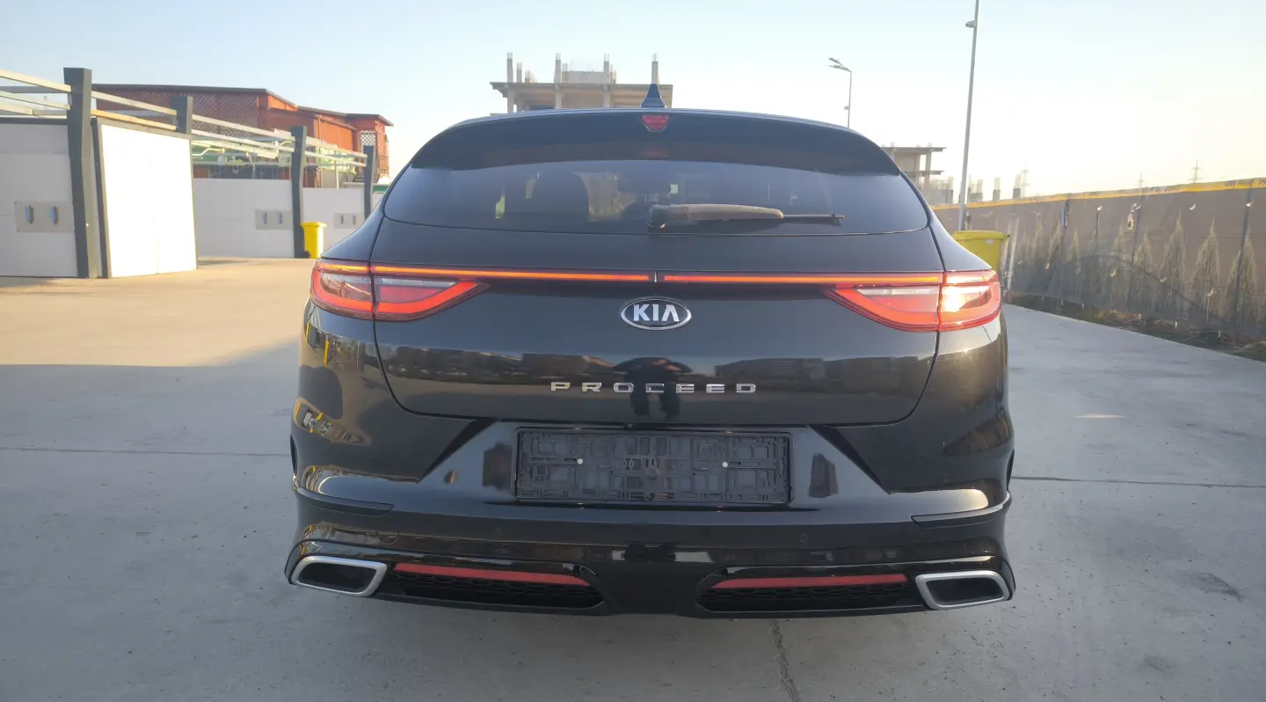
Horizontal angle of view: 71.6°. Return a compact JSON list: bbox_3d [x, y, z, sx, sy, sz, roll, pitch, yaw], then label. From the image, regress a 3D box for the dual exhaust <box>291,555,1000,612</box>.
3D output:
[{"bbox_3d":[0.041,0.486,1.876,1.510,0.083,0.120,1,8,0],"label":"dual exhaust"}]

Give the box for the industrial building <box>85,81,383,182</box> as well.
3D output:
[{"bbox_3d":[-18.632,-9.013,44.068,10.200,7.000,11.000,1,8,1],"label":"industrial building"}]

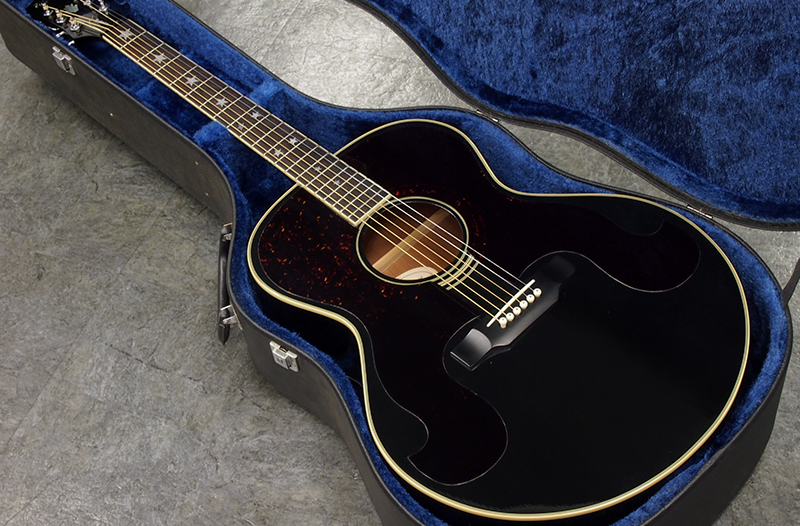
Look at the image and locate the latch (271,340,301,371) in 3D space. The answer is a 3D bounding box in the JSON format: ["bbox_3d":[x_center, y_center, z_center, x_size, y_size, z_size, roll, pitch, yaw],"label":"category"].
[{"bbox_3d":[-0.118,0.097,1.355,0.033,0.027,0.009,28,61,25],"label":"latch"}]

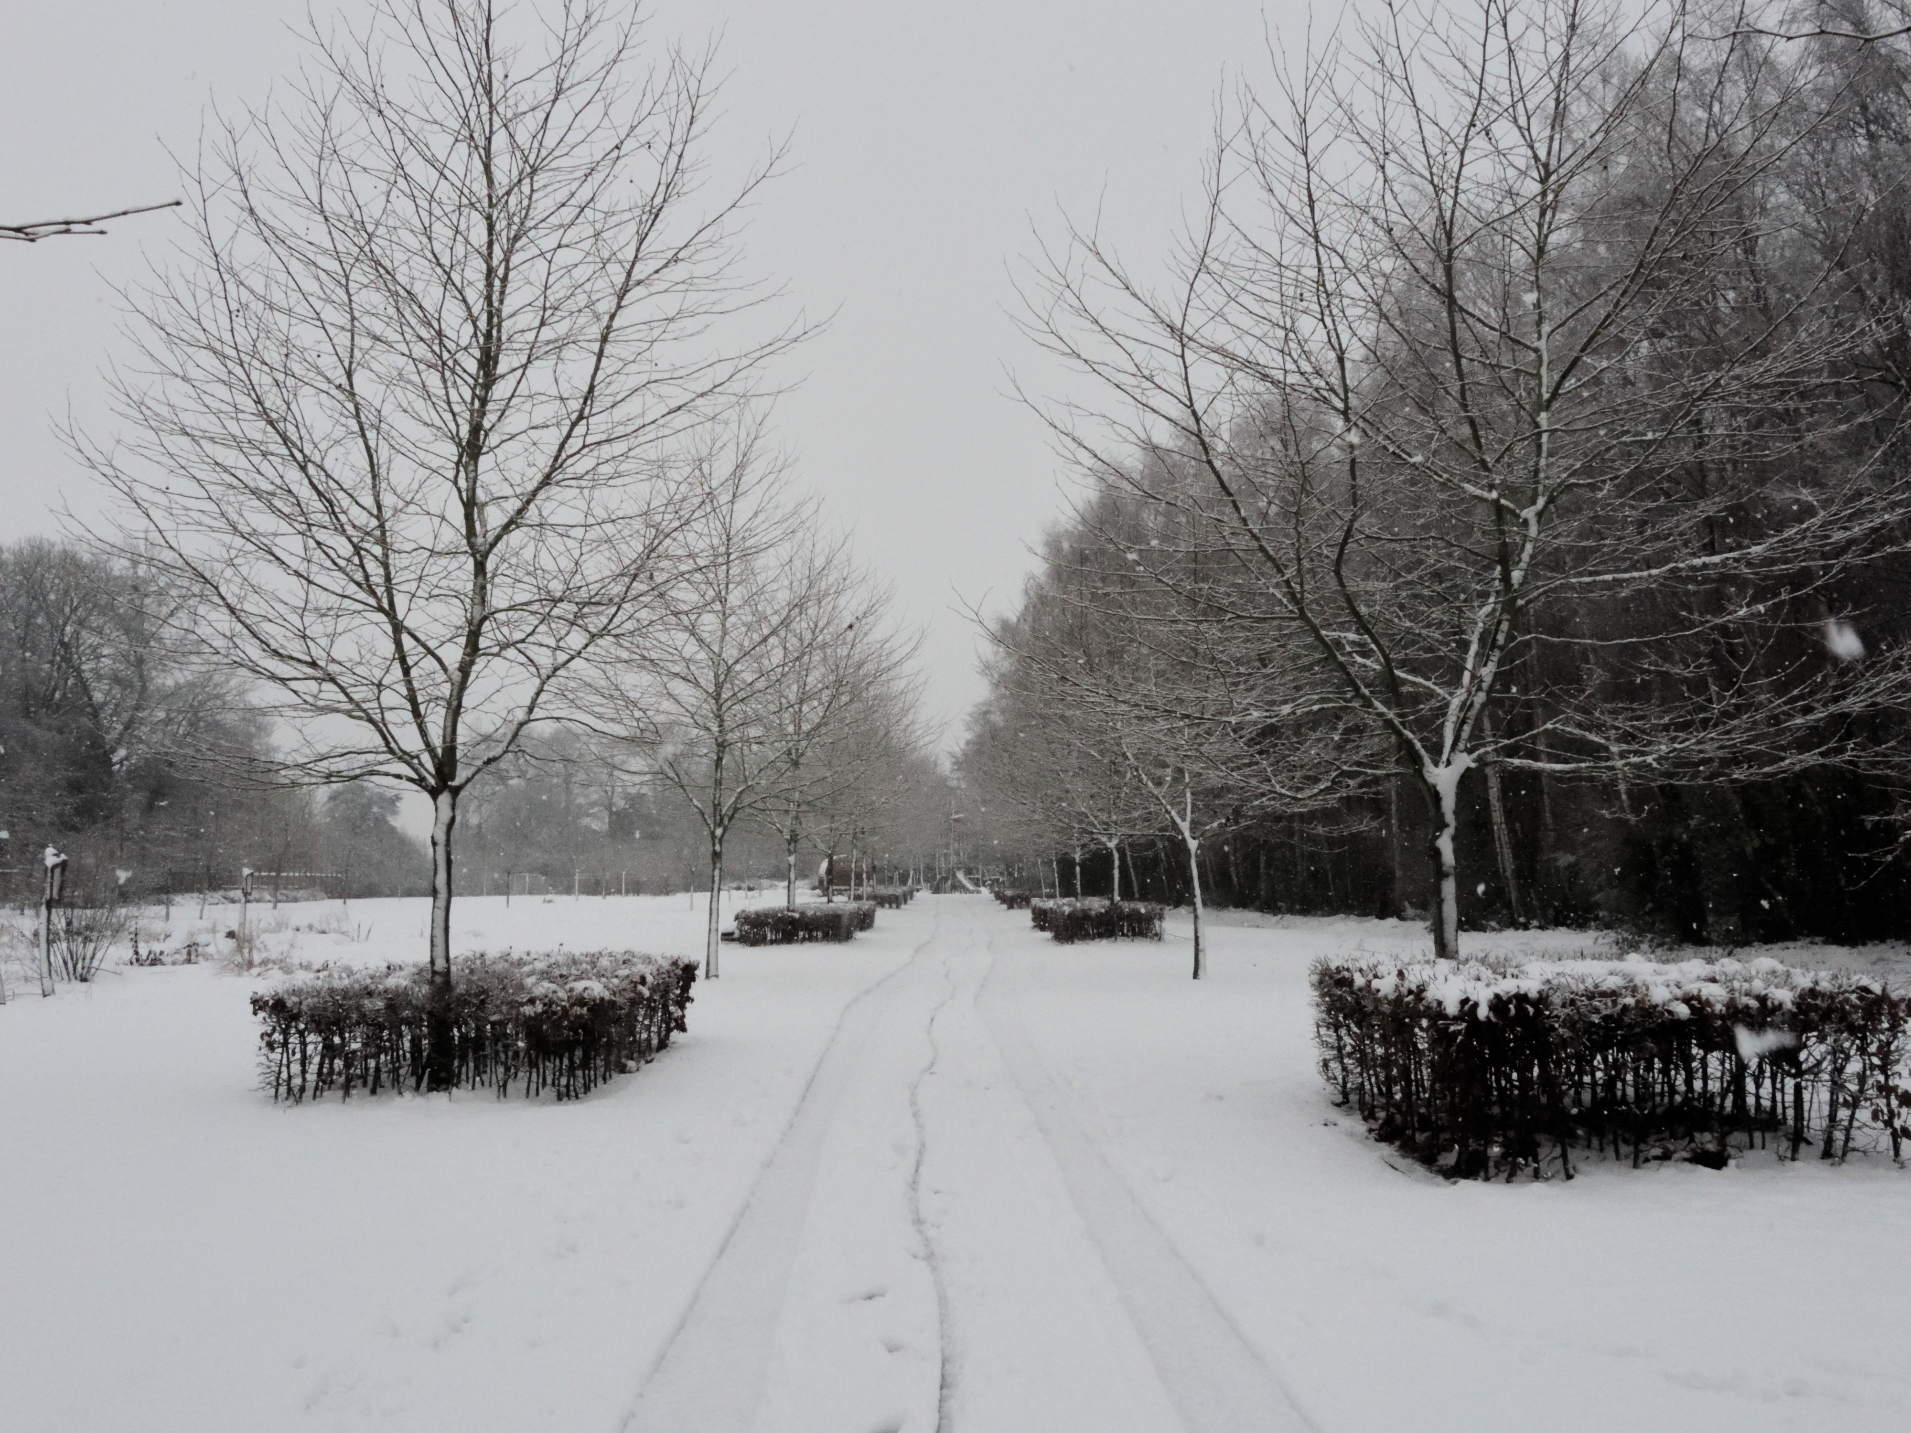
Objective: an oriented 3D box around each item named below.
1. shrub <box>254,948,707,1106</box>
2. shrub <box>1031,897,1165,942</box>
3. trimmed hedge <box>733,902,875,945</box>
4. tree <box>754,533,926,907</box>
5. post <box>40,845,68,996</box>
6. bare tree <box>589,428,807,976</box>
[{"bbox_3d":[-3.600,2.422,12.169,2.500,0.760,3.300,0,-6,0],"label":"shrub"},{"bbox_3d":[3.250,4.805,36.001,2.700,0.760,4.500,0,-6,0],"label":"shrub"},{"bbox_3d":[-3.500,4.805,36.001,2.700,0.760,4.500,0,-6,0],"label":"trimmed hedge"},{"bbox_3d":[-2.950,0.655,36.415,4.000,9.100,4.000,0,-6,0],"label":"tree"},{"bbox_3d":[-11.350,2.586,19.540,0.200,1.900,0.250,-5,-8,41],"label":"post"},{"bbox_3d":[-3.800,-0.250,23.843,3.800,8.400,3.800,0,-6,0],"label":"bare tree"}]

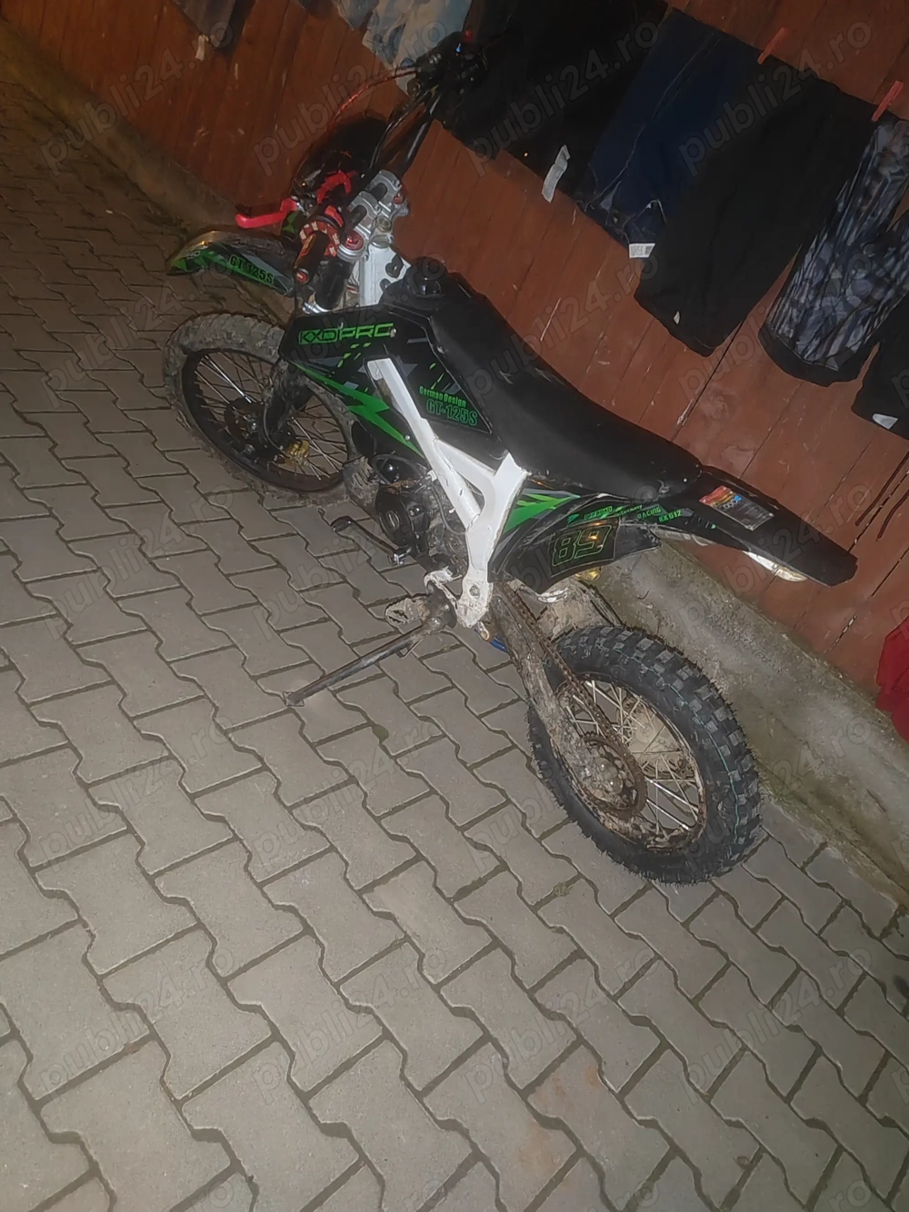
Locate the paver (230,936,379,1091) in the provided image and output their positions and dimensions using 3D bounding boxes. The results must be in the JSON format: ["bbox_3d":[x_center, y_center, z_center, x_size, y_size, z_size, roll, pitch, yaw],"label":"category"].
[{"bbox_3d":[-0.233,0.621,1.423,0.199,0.060,0.163,43,35,25],"label":"paver"}]

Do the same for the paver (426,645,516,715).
[{"bbox_3d":[0.026,0.198,2.257,0.198,0.066,0.164,43,35,25],"label":"paver"}]

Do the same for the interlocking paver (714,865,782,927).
[{"bbox_3d":[0.587,0.610,2.056,0.199,0.060,0.163,43,35,25],"label":"interlocking paver"}]

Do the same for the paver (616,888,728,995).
[{"bbox_3d":[0.404,0.659,1.818,0.197,0.060,0.162,43,34,26],"label":"paver"}]

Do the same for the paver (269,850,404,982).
[{"bbox_3d":[-0.209,0.528,1.580,0.199,0.060,0.163,43,35,25],"label":"paver"}]

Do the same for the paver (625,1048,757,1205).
[{"bbox_3d":[0.367,0.844,1.522,0.197,0.060,0.162,43,34,25],"label":"paver"}]

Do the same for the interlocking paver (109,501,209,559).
[{"bbox_3d":[-0.704,-0.157,2.214,0.197,0.060,0.162,43,34,26],"label":"interlocking paver"}]

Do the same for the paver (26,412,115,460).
[{"bbox_3d":[-0.970,-0.404,2.375,0.197,0.060,0.162,43,34,25],"label":"paver"}]

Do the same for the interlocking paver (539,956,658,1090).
[{"bbox_3d":[0.236,0.725,1.621,0.198,0.060,0.163,43,35,25],"label":"interlocking paver"}]

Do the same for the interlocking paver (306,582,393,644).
[{"bbox_3d":[-0.263,0.038,2.280,0.198,0.066,0.164,43,35,25],"label":"interlocking paver"}]

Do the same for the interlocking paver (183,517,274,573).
[{"bbox_3d":[-0.555,-0.126,2.302,0.199,0.060,0.163,43,35,25],"label":"interlocking paver"}]

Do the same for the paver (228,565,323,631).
[{"bbox_3d":[-0.422,0.000,2.191,0.197,0.060,0.162,43,34,26],"label":"paver"}]

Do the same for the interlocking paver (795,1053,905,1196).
[{"bbox_3d":[0.680,0.920,1.662,0.199,0.060,0.163,43,35,25],"label":"interlocking paver"}]

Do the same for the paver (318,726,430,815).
[{"bbox_3d":[-0.170,0.346,1.885,0.198,0.060,0.163,43,35,25],"label":"paver"}]

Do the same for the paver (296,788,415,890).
[{"bbox_3d":[-0.191,0.440,1.735,0.198,0.066,0.164,43,35,25],"label":"paver"}]

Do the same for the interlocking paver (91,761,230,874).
[{"bbox_3d":[-0.497,0.368,1.580,0.197,0.060,0.162,43,34,25],"label":"interlocking paver"}]

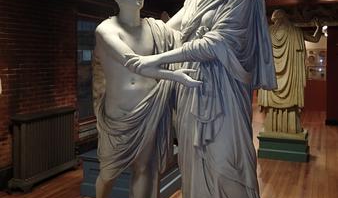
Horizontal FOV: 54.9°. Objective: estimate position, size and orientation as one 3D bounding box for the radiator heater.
[{"bbox_3d":[-1.648,0.642,4.424,0.250,0.910,1.000,2,7,25],"label":"radiator heater"}]

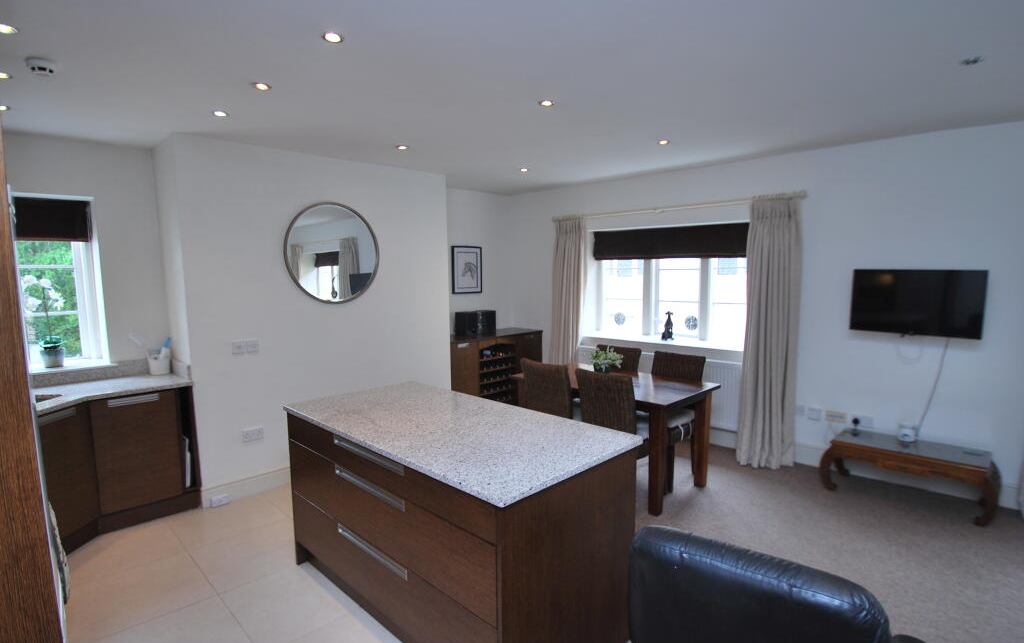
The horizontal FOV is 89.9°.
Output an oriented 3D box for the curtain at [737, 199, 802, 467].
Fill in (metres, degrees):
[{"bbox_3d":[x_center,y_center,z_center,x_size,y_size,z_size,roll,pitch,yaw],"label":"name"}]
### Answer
[{"bbox_3d":[2.112,0.093,4.194,0.410,2.180,0.190,5,8,43],"label":"curtain"}]

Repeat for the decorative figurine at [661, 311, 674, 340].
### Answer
[{"bbox_3d":[1.611,0.041,5.312,0.115,0.300,0.140,-2,6,-14],"label":"decorative figurine"}]

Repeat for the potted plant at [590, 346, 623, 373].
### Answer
[{"bbox_3d":[0.768,0.333,4.191,0.245,0.250,0.245,0,6,0],"label":"potted plant"}]

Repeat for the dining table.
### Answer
[{"bbox_3d":[0.761,0.815,3.930,1.310,0.754,0.790,5,8,43],"label":"dining table"}]

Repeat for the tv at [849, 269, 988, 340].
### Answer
[{"bbox_3d":[2.830,-0.136,3.604,0.735,0.450,0.060,5,8,43],"label":"tv"}]

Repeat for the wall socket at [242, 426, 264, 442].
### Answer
[{"bbox_3d":[-1.899,0.832,3.768,0.012,0.088,0.147,5,8,43],"label":"wall socket"}]

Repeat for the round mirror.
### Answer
[{"bbox_3d":[-1.384,-0.530,4.020,0.035,0.782,0.782,5,8,43],"label":"round mirror"}]

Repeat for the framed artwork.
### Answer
[{"bbox_3d":[-0.483,-0.574,5.786,0.025,0.520,0.425,5,8,43],"label":"framed artwork"}]

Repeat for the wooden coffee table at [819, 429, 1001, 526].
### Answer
[{"bbox_3d":[2.765,1.069,3.606,0.960,0.360,0.420,5,8,43],"label":"wooden coffee table"}]

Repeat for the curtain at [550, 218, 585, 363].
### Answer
[{"bbox_3d":[0.608,-0.054,5.614,0.310,2.120,0.180,5,8,43],"label":"curtain"}]

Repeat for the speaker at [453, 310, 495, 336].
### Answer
[{"bbox_3d":[-0.410,0.016,5.675,0.390,0.266,0.210,-3,7,-26],"label":"speaker"}]

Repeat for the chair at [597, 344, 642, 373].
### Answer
[{"bbox_3d":[0.765,0.718,4.401,0.440,0.940,0.570,5,8,43],"label":"chair"}]

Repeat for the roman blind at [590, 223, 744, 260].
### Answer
[{"bbox_3d":[1.550,-0.790,5.180,1.724,0.320,0.080,5,8,43],"label":"roman blind"}]

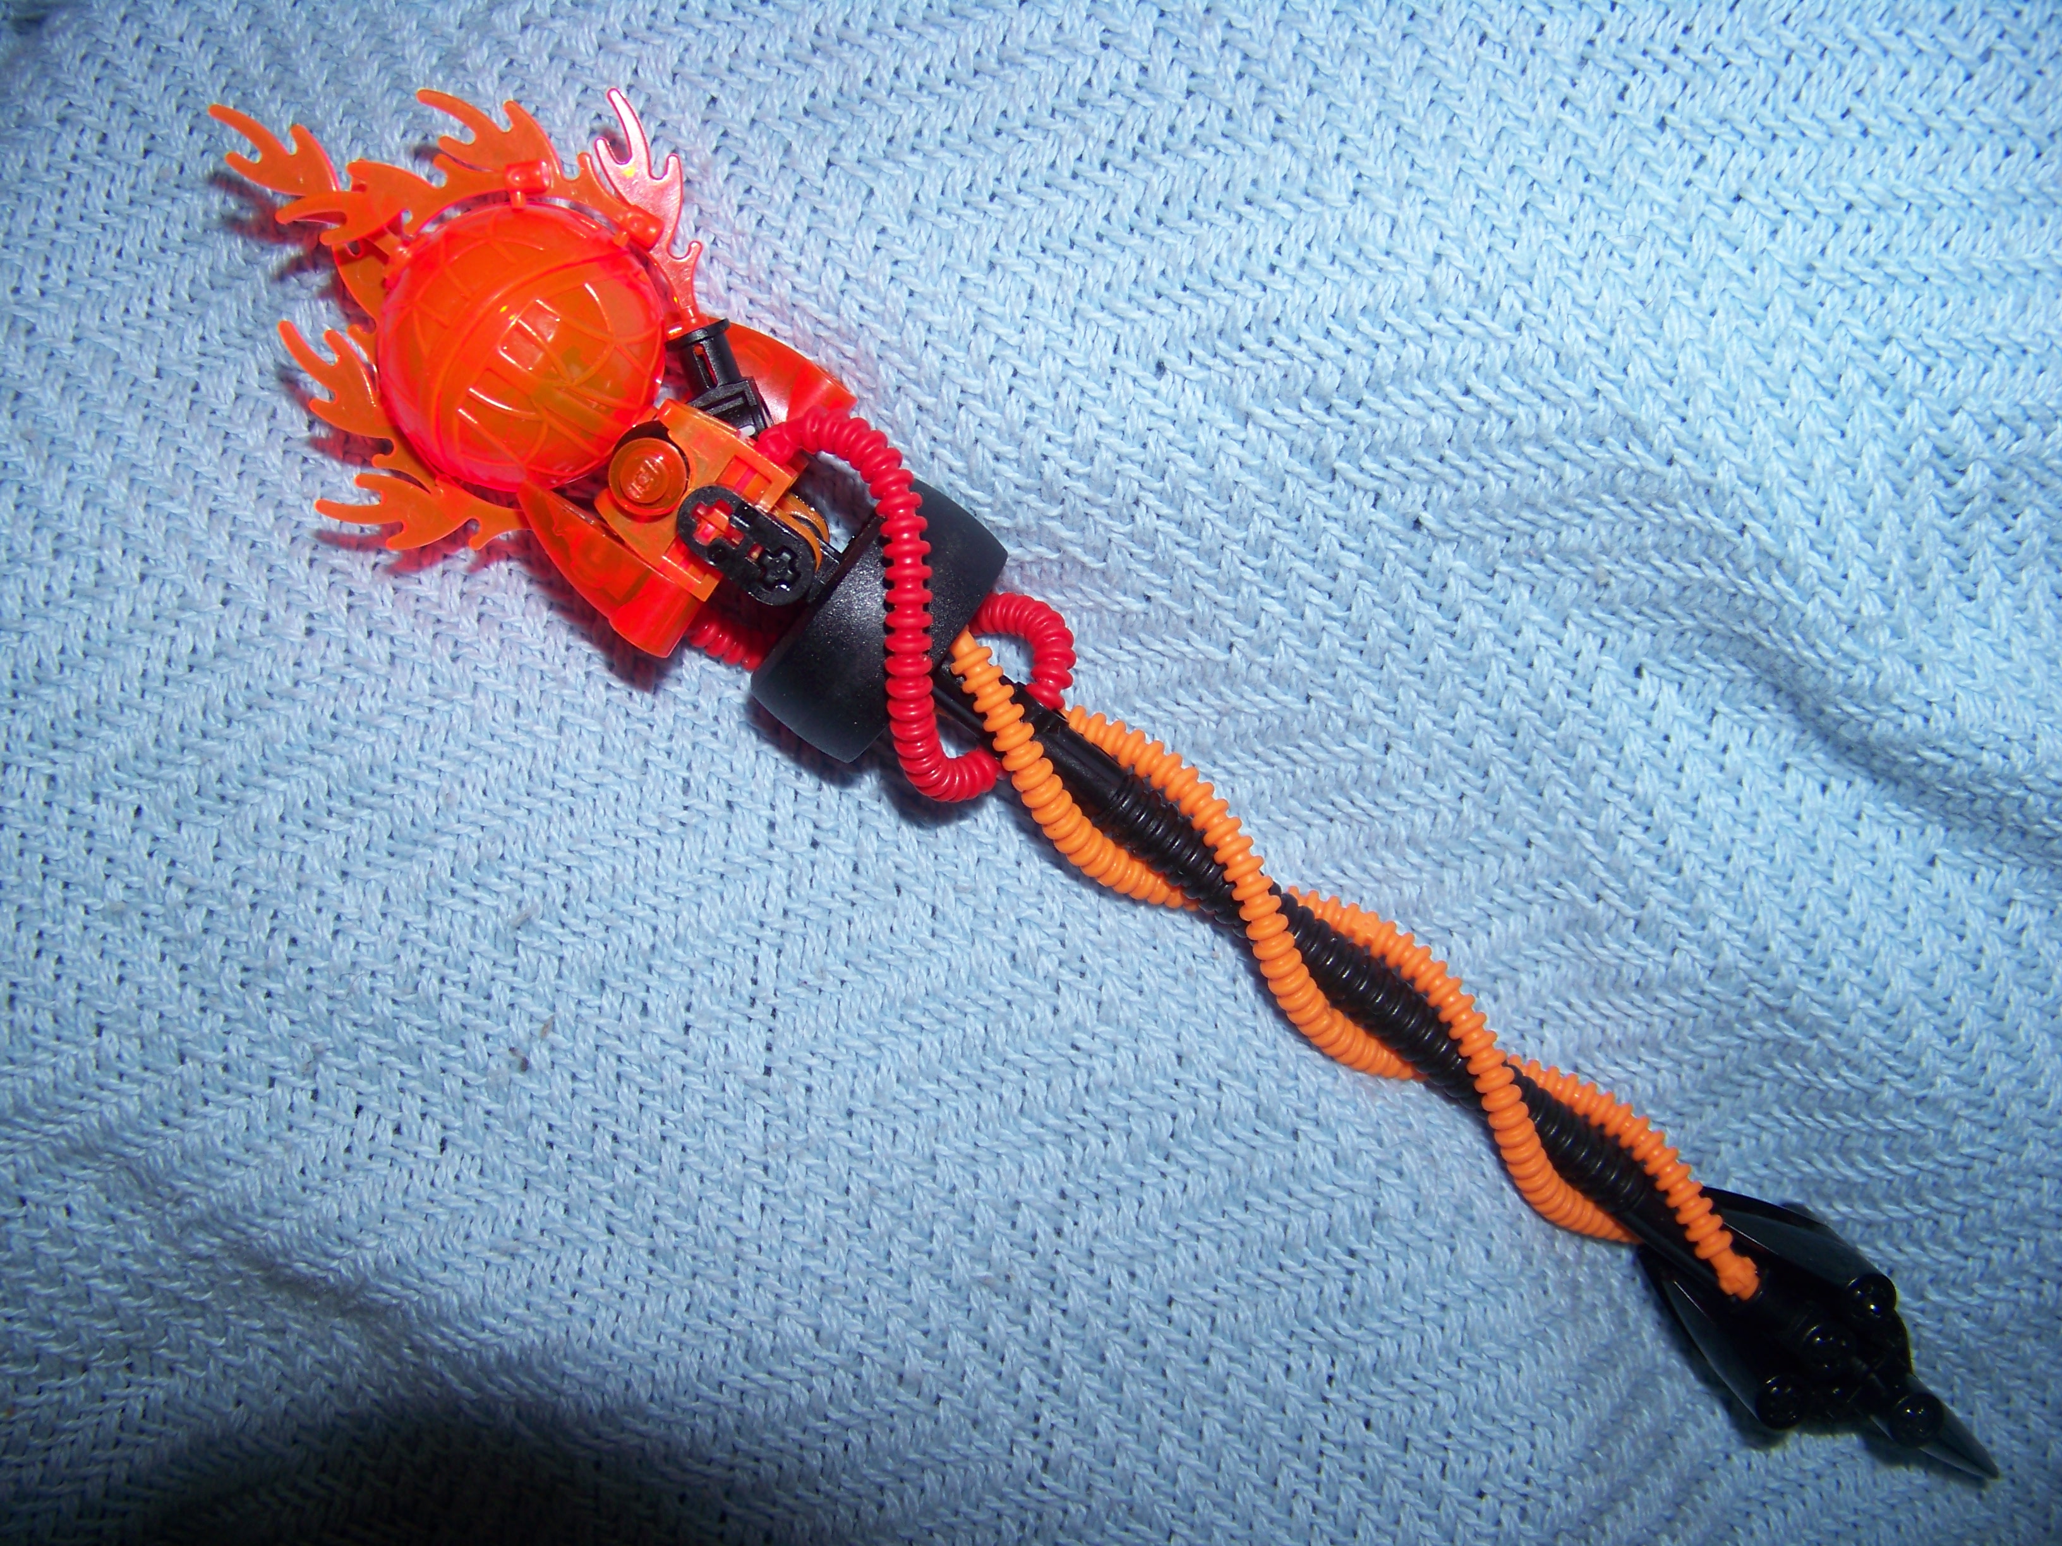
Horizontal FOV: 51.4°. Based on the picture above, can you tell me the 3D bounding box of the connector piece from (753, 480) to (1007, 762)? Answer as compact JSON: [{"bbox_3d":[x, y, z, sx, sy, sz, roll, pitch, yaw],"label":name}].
[{"bbox_3d":[-0.017,-0.017,0.234,0.014,0.030,0.030,37,90,-6],"label":"connector piece"}]

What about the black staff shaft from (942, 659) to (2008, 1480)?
[{"bbox_3d":[0.051,0.035,0.243,0.157,0.016,0.022,37,90,-6],"label":"black staff shaft"}]

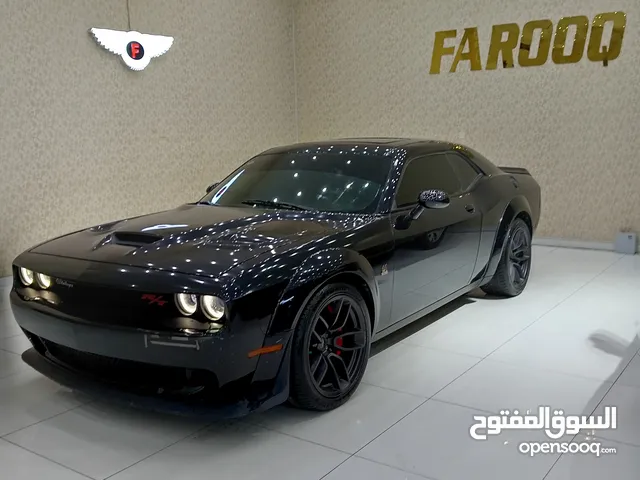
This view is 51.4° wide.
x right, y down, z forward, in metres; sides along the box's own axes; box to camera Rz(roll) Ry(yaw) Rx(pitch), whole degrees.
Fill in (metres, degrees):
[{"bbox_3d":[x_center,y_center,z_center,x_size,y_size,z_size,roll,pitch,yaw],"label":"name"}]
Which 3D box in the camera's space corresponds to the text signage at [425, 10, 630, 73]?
[{"bbox_3d":[2.432,-2.332,8.088,2.386,0.581,0.050,5,12,35],"label":"text signage"}]

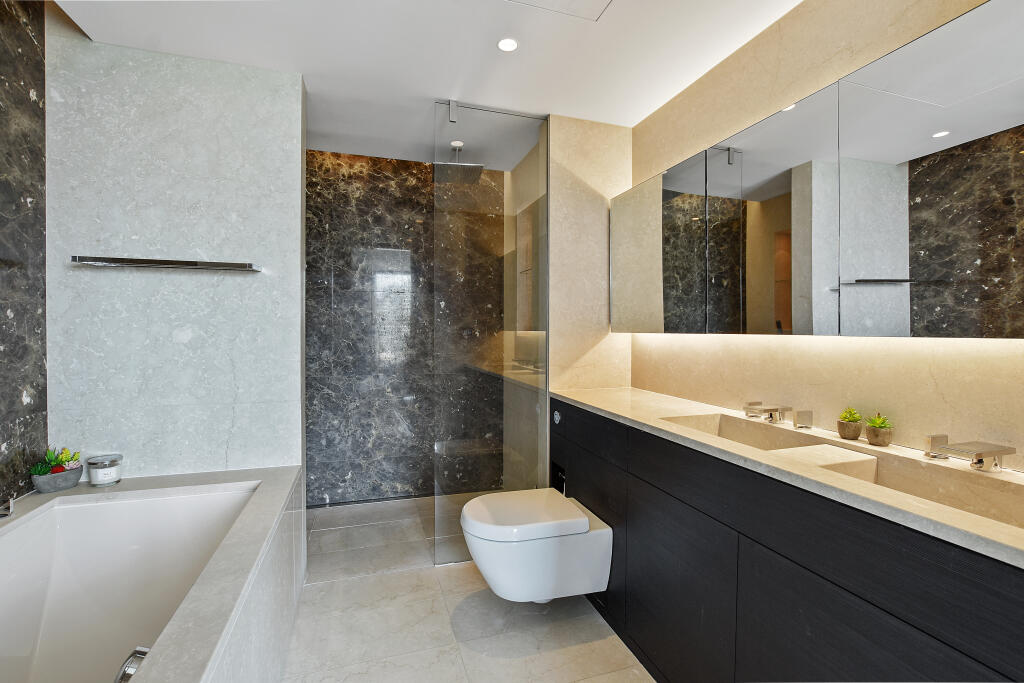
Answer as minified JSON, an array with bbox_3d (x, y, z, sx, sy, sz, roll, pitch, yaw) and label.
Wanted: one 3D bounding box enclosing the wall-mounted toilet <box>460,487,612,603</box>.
[{"bbox_3d":[0.073,0.860,1.789,0.572,0.345,0.364,0,2,-19],"label":"wall-mounted toilet"}]

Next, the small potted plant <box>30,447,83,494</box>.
[{"bbox_3d":[-1.713,0.484,1.608,0.140,0.156,0.076,-1,2,-45],"label":"small potted plant"}]

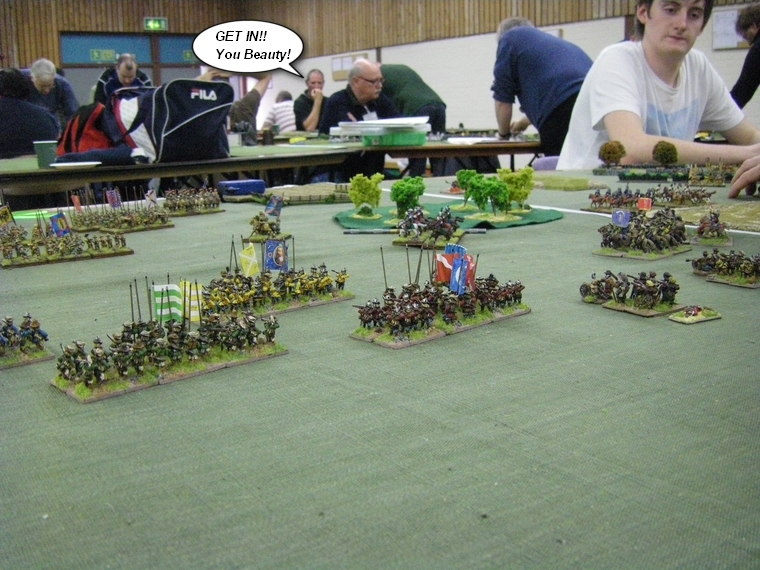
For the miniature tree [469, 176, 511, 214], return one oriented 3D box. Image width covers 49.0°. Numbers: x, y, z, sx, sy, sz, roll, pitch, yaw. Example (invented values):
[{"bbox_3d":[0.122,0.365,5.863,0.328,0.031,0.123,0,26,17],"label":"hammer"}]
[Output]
[{"bbox_3d":[0.131,-0.107,1.010,0.052,0.051,0.045,-1,12,0],"label":"miniature tree"}]

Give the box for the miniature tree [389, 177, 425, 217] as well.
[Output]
[{"bbox_3d":[0.033,-0.105,1.000,0.042,0.052,0.040,-1,12,0],"label":"miniature tree"}]

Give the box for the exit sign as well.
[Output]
[{"bbox_3d":[-4.286,-5.015,16.000,0.460,0.260,0.080,-8,14,-29],"label":"exit sign"}]

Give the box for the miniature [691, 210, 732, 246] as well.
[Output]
[{"bbox_3d":[0.319,-0.056,0.804,0.041,0.033,0.036,2,12,16],"label":"miniature"}]

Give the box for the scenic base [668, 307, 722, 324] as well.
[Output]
[{"bbox_3d":[0.199,0.018,0.531,0.030,0.007,0.018,-8,14,-27],"label":"scenic base"}]

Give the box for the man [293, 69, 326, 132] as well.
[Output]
[{"bbox_3d":[-0.555,-1.250,7.330,0.490,1.260,0.720,-4,12,-7],"label":"man"}]

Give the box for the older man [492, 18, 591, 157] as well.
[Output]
[{"bbox_3d":[0.822,-0.662,4.120,0.660,1.300,0.520,8,15,36],"label":"older man"}]

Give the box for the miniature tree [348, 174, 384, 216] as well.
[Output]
[{"bbox_3d":[-0.018,-0.113,1.037,0.045,0.056,0.045,-1,12,0],"label":"miniature tree"}]

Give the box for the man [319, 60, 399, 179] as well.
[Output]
[{"bbox_3d":[-0.110,-0.647,4.464,0.550,1.130,0.720,-9,14,-31],"label":"man"}]

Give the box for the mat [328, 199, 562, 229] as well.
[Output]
[{"bbox_3d":[0.082,-0.093,1.046,0.285,0.009,0.275,-1,12,0],"label":"mat"}]

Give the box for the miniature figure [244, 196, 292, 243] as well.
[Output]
[{"bbox_3d":[-0.118,-0.070,0.880,0.044,0.043,0.038,-2,12,-3],"label":"miniature figure"}]

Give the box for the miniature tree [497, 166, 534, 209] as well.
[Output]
[{"bbox_3d":[0.170,-0.120,1.049,0.048,0.058,0.046,-1,12,0],"label":"miniature tree"}]

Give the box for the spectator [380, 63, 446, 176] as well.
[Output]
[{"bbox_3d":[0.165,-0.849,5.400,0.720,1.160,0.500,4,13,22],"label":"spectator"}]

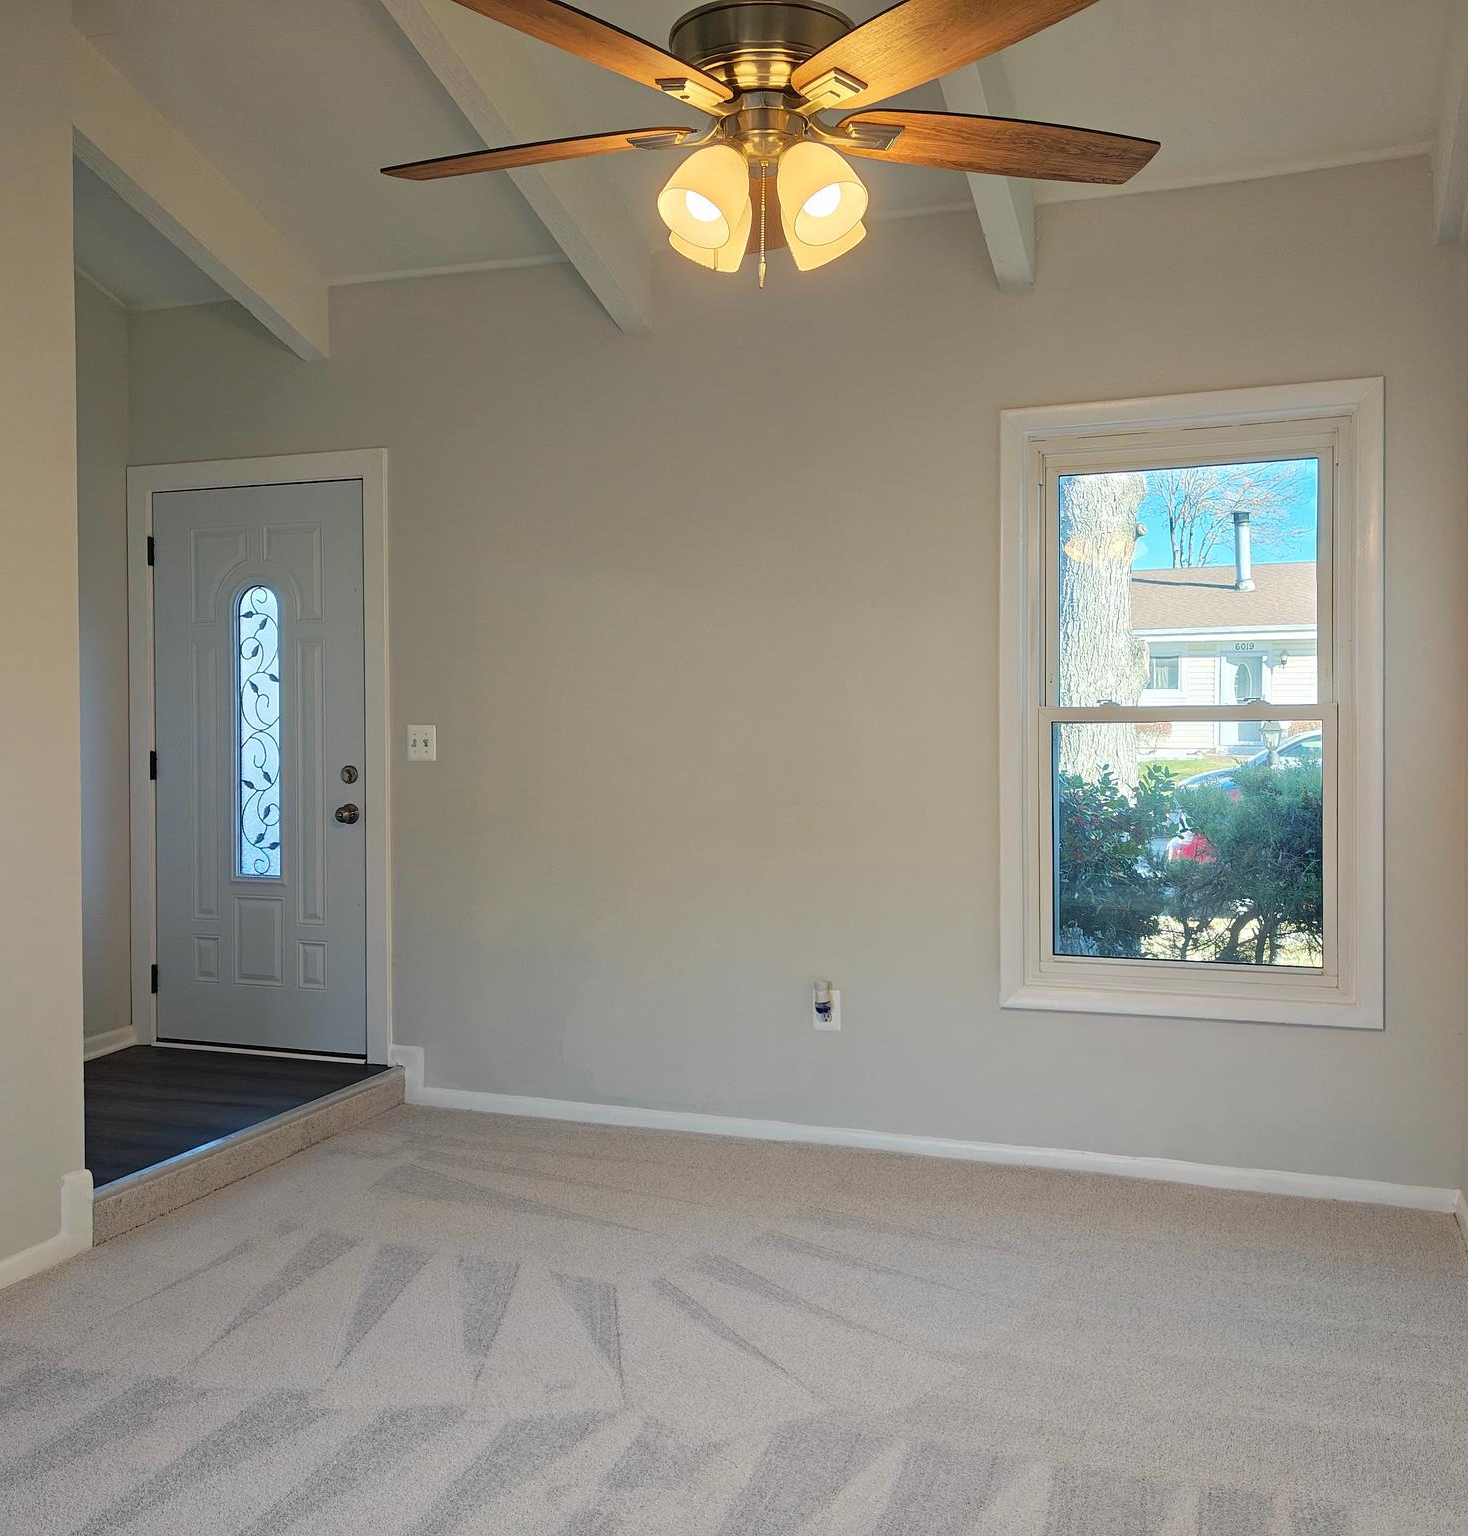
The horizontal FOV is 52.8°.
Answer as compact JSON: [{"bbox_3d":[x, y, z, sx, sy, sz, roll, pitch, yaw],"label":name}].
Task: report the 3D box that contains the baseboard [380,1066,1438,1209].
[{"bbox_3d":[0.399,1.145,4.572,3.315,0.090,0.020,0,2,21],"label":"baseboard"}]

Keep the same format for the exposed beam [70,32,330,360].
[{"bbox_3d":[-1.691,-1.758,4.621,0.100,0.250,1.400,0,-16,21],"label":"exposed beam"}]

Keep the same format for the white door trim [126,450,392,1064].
[{"bbox_3d":[-1.727,-0.041,5.372,1.135,2.150,0.090,0,2,21],"label":"white door trim"}]

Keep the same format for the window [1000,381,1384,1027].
[{"bbox_3d":[1.293,-0.170,4.233,1.040,1.765,0.100,0,2,21],"label":"window"}]

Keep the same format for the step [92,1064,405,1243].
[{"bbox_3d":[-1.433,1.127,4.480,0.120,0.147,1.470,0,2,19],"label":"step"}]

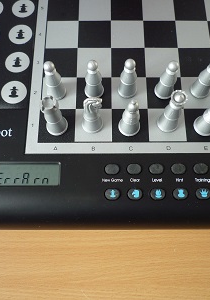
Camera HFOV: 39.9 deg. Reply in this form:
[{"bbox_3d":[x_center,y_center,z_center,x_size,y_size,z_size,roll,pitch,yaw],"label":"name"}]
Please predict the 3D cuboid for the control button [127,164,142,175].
[{"bbox_3d":[0.021,0.014,0.211,0.011,0.002,0.008,0,72,-1],"label":"control button"}]

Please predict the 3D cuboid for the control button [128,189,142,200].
[{"bbox_3d":[0.022,0.032,0.212,0.011,0.003,0.008,0,72,0],"label":"control button"}]

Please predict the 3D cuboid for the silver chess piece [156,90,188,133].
[{"bbox_3d":[0.048,-0.028,0.202,0.016,0.043,0.016,0,72,-1],"label":"silver chess piece"}]

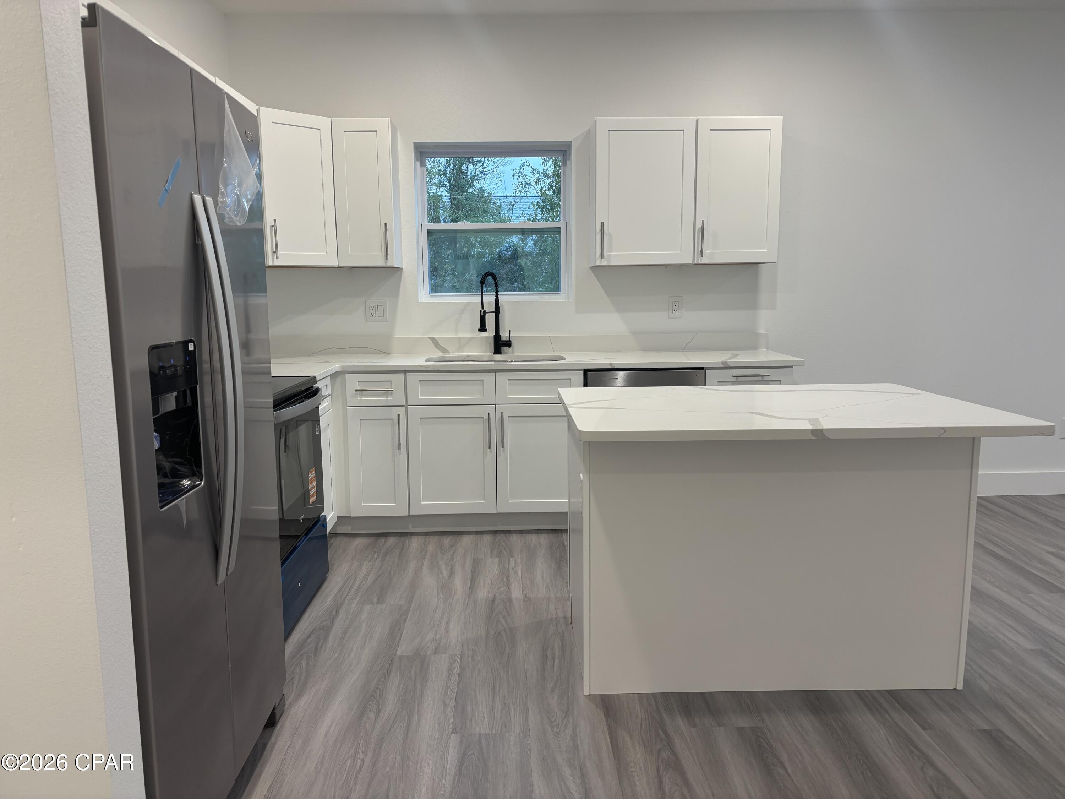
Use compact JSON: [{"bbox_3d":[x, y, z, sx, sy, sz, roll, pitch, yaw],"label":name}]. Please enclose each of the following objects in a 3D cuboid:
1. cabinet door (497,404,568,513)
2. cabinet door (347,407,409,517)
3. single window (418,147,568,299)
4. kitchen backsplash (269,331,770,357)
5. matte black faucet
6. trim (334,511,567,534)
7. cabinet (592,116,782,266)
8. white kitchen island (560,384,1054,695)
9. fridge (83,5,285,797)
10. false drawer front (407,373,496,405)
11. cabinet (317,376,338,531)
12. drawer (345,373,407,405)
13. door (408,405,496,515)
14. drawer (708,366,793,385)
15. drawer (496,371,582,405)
[{"bbox_3d":[0.044,0.311,4.181,0.451,0.575,0.020,-1,8,-1],"label":"cabinet door"},{"bbox_3d":[-0.801,0.322,4.166,0.298,0.575,0.020,-1,8,-1],"label":"cabinet door"},{"bbox_3d":[-0.233,-1.043,4.741,0.890,0.890,0.080,-1,8,-1],"label":"single window"},{"bbox_3d":[-0.134,-0.315,4.682,3.017,0.106,0.030,-1,8,-1],"label":"kitchen backsplash"},{"bbox_3d":[-0.213,-0.481,4.484,0.132,0.470,0.247,2,9,16],"label":"matte black faucet"},{"bbox_3d":[-0.381,0.647,4.275,1.305,0.112,0.020,-1,8,-2],"label":"trim"},{"bbox_3d":[0.830,-1.135,4.442,0.991,0.766,0.330,-1,8,-2],"label":"cabinet"},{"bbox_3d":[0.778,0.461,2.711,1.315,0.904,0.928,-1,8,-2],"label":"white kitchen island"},{"bbox_3d":[-1.122,0.151,1.864,0.875,1.742,0.837,-1,8,-1],"label":"fridge"},{"bbox_3d":[-0.413,-0.052,4.071,0.452,0.163,0.020,-1,8,-1],"label":"false drawer front"},{"bbox_3d":[-1.291,0.299,3.814,0.600,0.810,0.380,-1,8,-1],"label":"cabinet"},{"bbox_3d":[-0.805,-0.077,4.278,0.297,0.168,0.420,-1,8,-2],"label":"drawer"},{"bbox_3d":[-0.414,0.317,4.173,0.451,0.575,0.020,-1,8,-1],"label":"door"},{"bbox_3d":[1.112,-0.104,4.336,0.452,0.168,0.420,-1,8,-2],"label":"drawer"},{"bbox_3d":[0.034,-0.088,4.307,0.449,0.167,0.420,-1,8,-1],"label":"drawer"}]

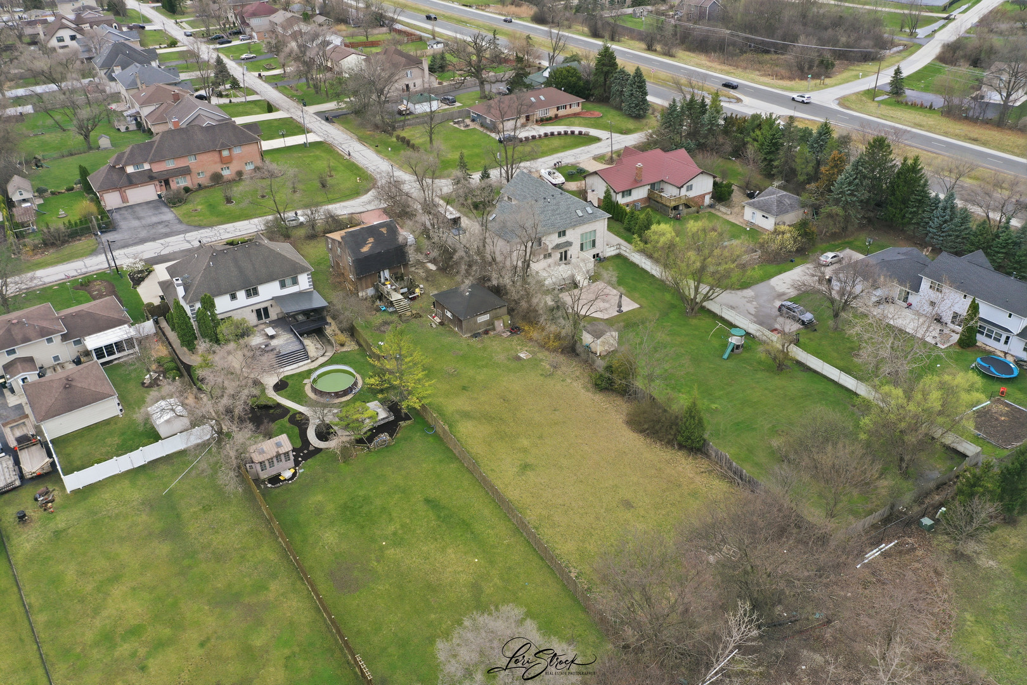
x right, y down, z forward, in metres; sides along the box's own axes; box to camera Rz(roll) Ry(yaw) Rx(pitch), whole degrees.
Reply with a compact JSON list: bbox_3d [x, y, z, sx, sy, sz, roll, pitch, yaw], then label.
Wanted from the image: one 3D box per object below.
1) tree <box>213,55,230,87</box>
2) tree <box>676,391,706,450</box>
[{"bbox_3d":[-80.930,-74.100,219.230,4.970,9.200,4.970,-20,36,-25],"label":"tree"},{"bbox_3d":[18.770,7.950,83.150,3.330,7.010,3.330,-2,32,1],"label":"tree"}]

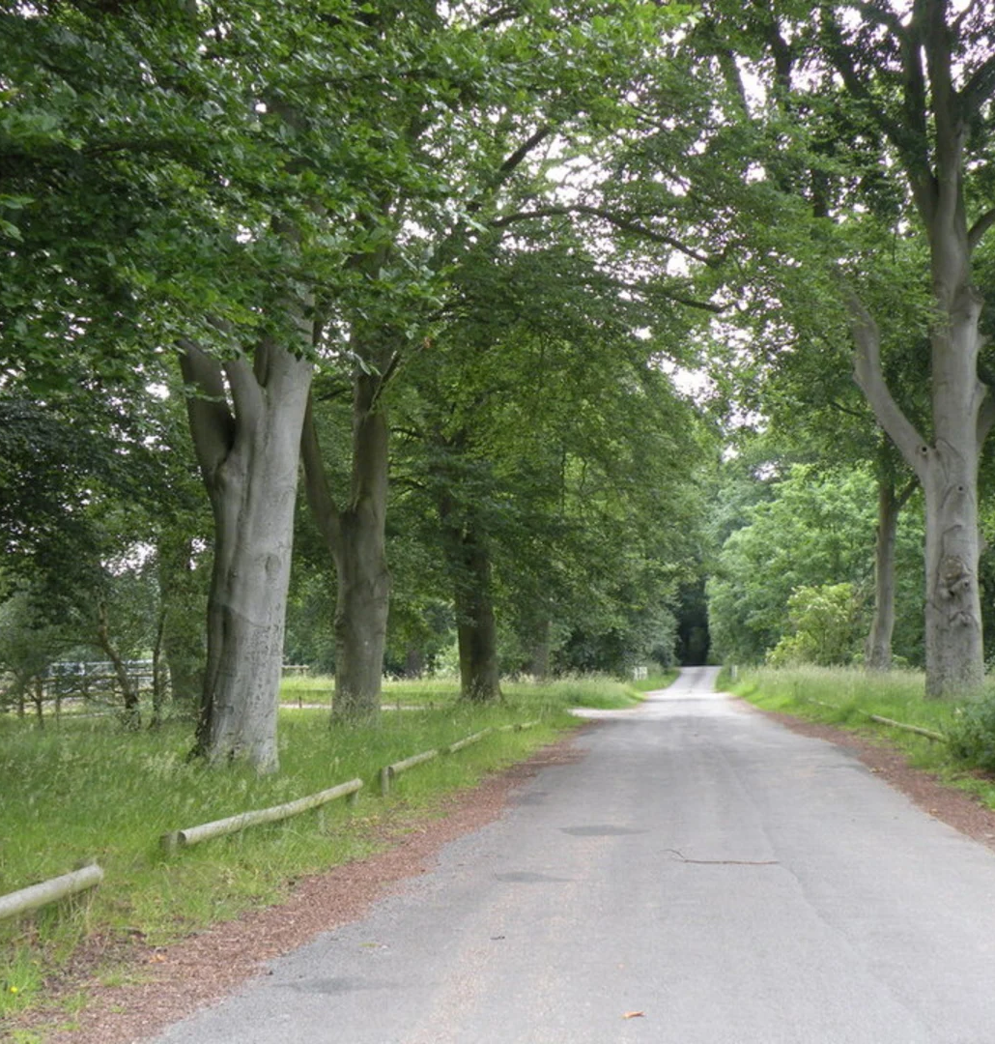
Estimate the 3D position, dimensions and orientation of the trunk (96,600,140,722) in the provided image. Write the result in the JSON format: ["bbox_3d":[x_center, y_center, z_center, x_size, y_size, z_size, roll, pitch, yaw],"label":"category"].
[{"bbox_3d":[-7.921,2.917,47.000,0.900,2.540,0.600,0,-3,0],"label":"trunk"}]

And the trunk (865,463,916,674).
[{"bbox_3d":[11.681,1.278,67.000,1.480,6.340,0.950,0,-3,0],"label":"trunk"}]

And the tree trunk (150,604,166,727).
[{"bbox_3d":[-7.082,2.996,47.000,0.330,2.560,0.330,0,-3,0],"label":"tree trunk"}]

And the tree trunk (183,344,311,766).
[{"bbox_3d":[-3.737,0.461,33.500,1.900,6.500,1.600,0,-3,0],"label":"tree trunk"}]

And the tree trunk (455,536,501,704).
[{"bbox_3d":[-0.558,2.789,66.000,1.360,5.040,1.250,0,-3,0],"label":"tree trunk"}]

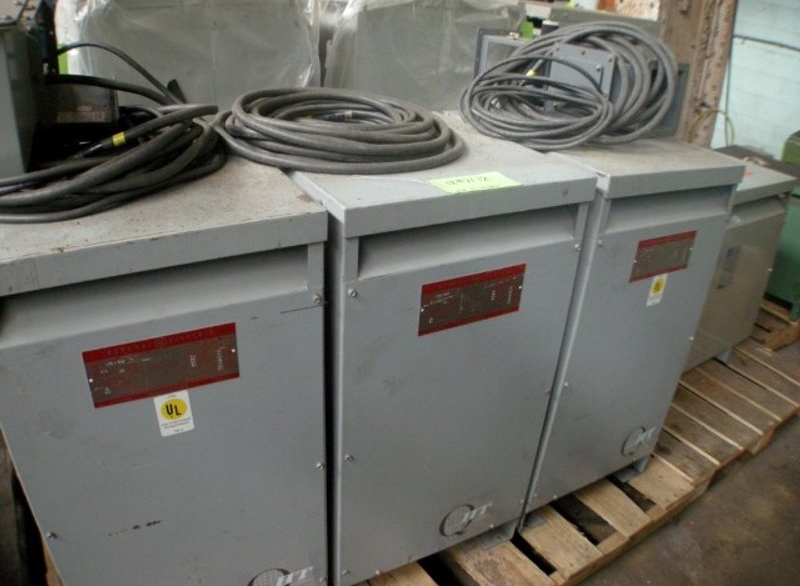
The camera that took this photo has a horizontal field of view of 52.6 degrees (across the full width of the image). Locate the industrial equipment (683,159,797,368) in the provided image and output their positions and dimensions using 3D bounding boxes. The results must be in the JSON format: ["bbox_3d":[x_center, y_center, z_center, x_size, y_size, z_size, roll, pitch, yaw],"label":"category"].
[{"bbox_3d":[0.907,-0.092,2.708,0.516,0.674,0.422,-17,34,-35],"label":"industrial equipment"}]

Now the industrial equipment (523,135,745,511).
[{"bbox_3d":[0.455,0.036,2.250,0.555,0.933,0.494,-14,32,-36],"label":"industrial equipment"}]

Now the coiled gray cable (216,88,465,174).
[{"bbox_3d":[-0.113,-0.359,1.688,0.527,0.072,0.444,-12,31,-28],"label":"coiled gray cable"}]

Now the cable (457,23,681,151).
[{"bbox_3d":[0.425,-0.532,2.028,0.549,0.266,0.278,-7,30,-21],"label":"cable"}]

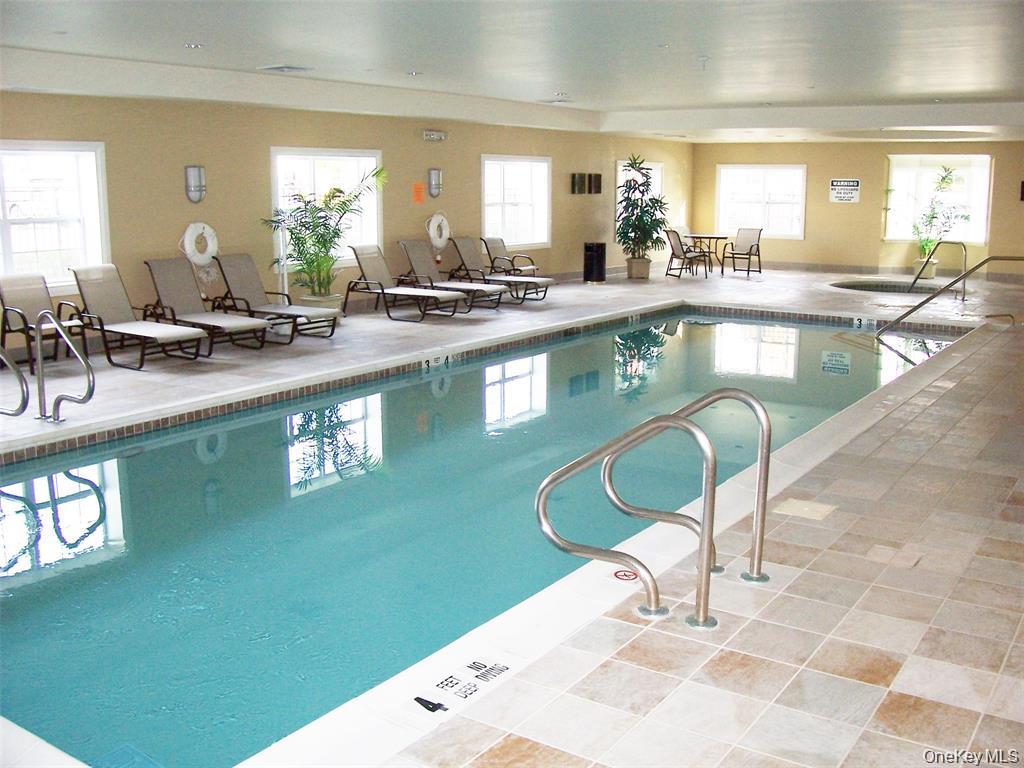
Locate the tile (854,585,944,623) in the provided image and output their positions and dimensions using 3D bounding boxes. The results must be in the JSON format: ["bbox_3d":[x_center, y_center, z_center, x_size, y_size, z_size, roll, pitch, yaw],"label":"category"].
[{"bbox_3d":[1.602,0.913,4.154,0.300,0.010,0.300,7,13,34],"label":"tile"}]

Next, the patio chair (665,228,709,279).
[{"bbox_3d":[3.363,-2.486,19.205,0.693,0.897,0.612,-4,12,-19],"label":"patio chair"}]

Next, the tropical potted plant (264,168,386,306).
[{"bbox_3d":[-2.227,-1.666,12.349,1.150,1.900,1.220,0,11,0],"label":"tropical potted plant"}]

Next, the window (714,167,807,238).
[{"bbox_3d":[5.252,-3.836,21.174,1.960,1.540,0.120,7,13,34],"label":"window"}]

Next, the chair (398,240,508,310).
[{"bbox_3d":[-0.838,-1.524,14.154,1.601,0.918,0.704,7,13,31],"label":"chair"}]

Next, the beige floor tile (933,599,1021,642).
[{"bbox_3d":[1.816,0.926,3.925,0.304,0.012,0.304,8,13,34],"label":"beige floor tile"}]

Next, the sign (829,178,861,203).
[{"bbox_3d":[6.666,-3.856,20.128,0.610,0.460,0.020,7,13,34],"label":"sign"}]

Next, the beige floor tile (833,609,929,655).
[{"bbox_3d":[1.405,0.947,3.835,0.304,0.012,0.304,8,13,34],"label":"beige floor tile"}]

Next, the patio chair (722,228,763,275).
[{"bbox_3d":[4.408,-2.500,19.192,0.570,0.900,0.660,7,13,34],"label":"patio chair"}]

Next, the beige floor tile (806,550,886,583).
[{"bbox_3d":[1.530,0.834,4.577,0.300,0.010,0.300,7,13,34],"label":"beige floor tile"}]

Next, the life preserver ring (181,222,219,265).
[{"bbox_3d":[-3.526,-1.577,11.397,0.100,0.510,0.510,7,13,34],"label":"life preserver ring"}]

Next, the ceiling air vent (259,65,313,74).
[{"bbox_3d":[-2.534,-3.520,11.280,0.460,0.040,0.460,7,13,34],"label":"ceiling air vent"}]

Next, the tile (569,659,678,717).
[{"bbox_3d":[0.395,1.051,3.479,0.300,0.010,0.300,7,13,34],"label":"tile"}]

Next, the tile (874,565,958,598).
[{"bbox_3d":[1.752,0.851,4.339,0.304,0.012,0.304,8,13,34],"label":"tile"}]

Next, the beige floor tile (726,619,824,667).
[{"bbox_3d":[1.002,0.983,3.814,0.300,0.010,0.300,7,13,34],"label":"beige floor tile"}]

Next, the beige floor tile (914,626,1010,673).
[{"bbox_3d":[1.660,0.983,3.699,0.300,0.010,0.300,7,13,34],"label":"beige floor tile"}]

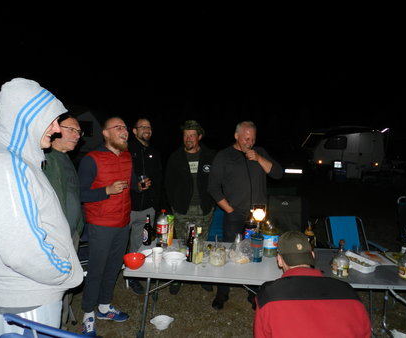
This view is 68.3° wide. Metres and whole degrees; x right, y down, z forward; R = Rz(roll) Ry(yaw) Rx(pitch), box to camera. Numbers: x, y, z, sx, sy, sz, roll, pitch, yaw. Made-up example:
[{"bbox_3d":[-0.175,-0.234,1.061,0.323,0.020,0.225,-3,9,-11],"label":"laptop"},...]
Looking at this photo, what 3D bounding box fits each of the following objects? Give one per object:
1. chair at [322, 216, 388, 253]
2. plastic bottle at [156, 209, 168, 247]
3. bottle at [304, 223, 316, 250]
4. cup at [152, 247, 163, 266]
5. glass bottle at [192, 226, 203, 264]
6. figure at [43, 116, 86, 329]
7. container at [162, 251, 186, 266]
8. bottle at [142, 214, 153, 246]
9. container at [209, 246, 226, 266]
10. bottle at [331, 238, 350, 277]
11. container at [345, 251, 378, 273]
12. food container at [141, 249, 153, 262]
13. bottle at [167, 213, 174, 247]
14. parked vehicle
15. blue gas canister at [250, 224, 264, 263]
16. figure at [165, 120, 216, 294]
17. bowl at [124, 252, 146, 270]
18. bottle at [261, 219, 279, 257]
[{"bbox_3d":[1.478,0.909,3.020,0.512,0.778,0.512,0,5,-3],"label":"chair"},{"bbox_3d":[-0.349,0.510,2.576,0.098,0.318,0.098,1,6,0],"label":"plastic bottle"},{"bbox_3d":[0.916,0.579,2.550,0.085,0.250,0.085,1,6,0],"label":"bottle"},{"bbox_3d":[-0.337,0.656,2.245,0.079,0.106,0.079,0,5,0],"label":"cup"},{"bbox_3d":[-0.035,0.575,2.261,0.079,0.266,0.079,0,5,0],"label":"glass bottle"},{"bbox_3d":[-1.163,0.497,2.360,0.400,1.790,0.540,5,7,28],"label":"figure"},{"bbox_3d":[-0.208,0.683,2.257,0.174,0.057,0.174,0,5,0],"label":"container"},{"bbox_3d":[-0.485,0.533,2.606,0.073,0.258,0.073,1,6,0],"label":"bottle"},{"bbox_3d":[0.113,0.657,2.254,0.128,0.108,0.128,0,5,0],"label":"container"},{"bbox_3d":[0.948,0.607,2.058,0.108,0.241,0.108,0,5,0],"label":"bottle"},{"bbox_3d":[1.195,0.713,2.307,0.130,0.050,0.265,0,7,-12],"label":"container"},{"bbox_3d":[-0.409,0.677,2.310,0.172,0.054,0.172,0,5,0],"label":"food container"},{"bbox_3d":[-0.286,0.543,2.648,0.069,0.271,0.069,0,5,0],"label":"bottle"},{"bbox_3d":[6.300,-0.830,13.900,3.700,2.500,2.100,1,5,17],"label":"parked vehicle"},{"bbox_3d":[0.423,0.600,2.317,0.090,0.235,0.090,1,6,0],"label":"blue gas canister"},{"bbox_3d":[-0.128,0.388,3.167,0.552,1.783,0.355,0,5,-3],"label":"figure"},{"bbox_3d":[-0.490,0.674,2.164,0.156,0.084,0.156,0,5,0],"label":"bowl"},{"bbox_3d":[0.555,0.565,2.429,0.120,0.285,0.120,1,6,0],"label":"bottle"}]

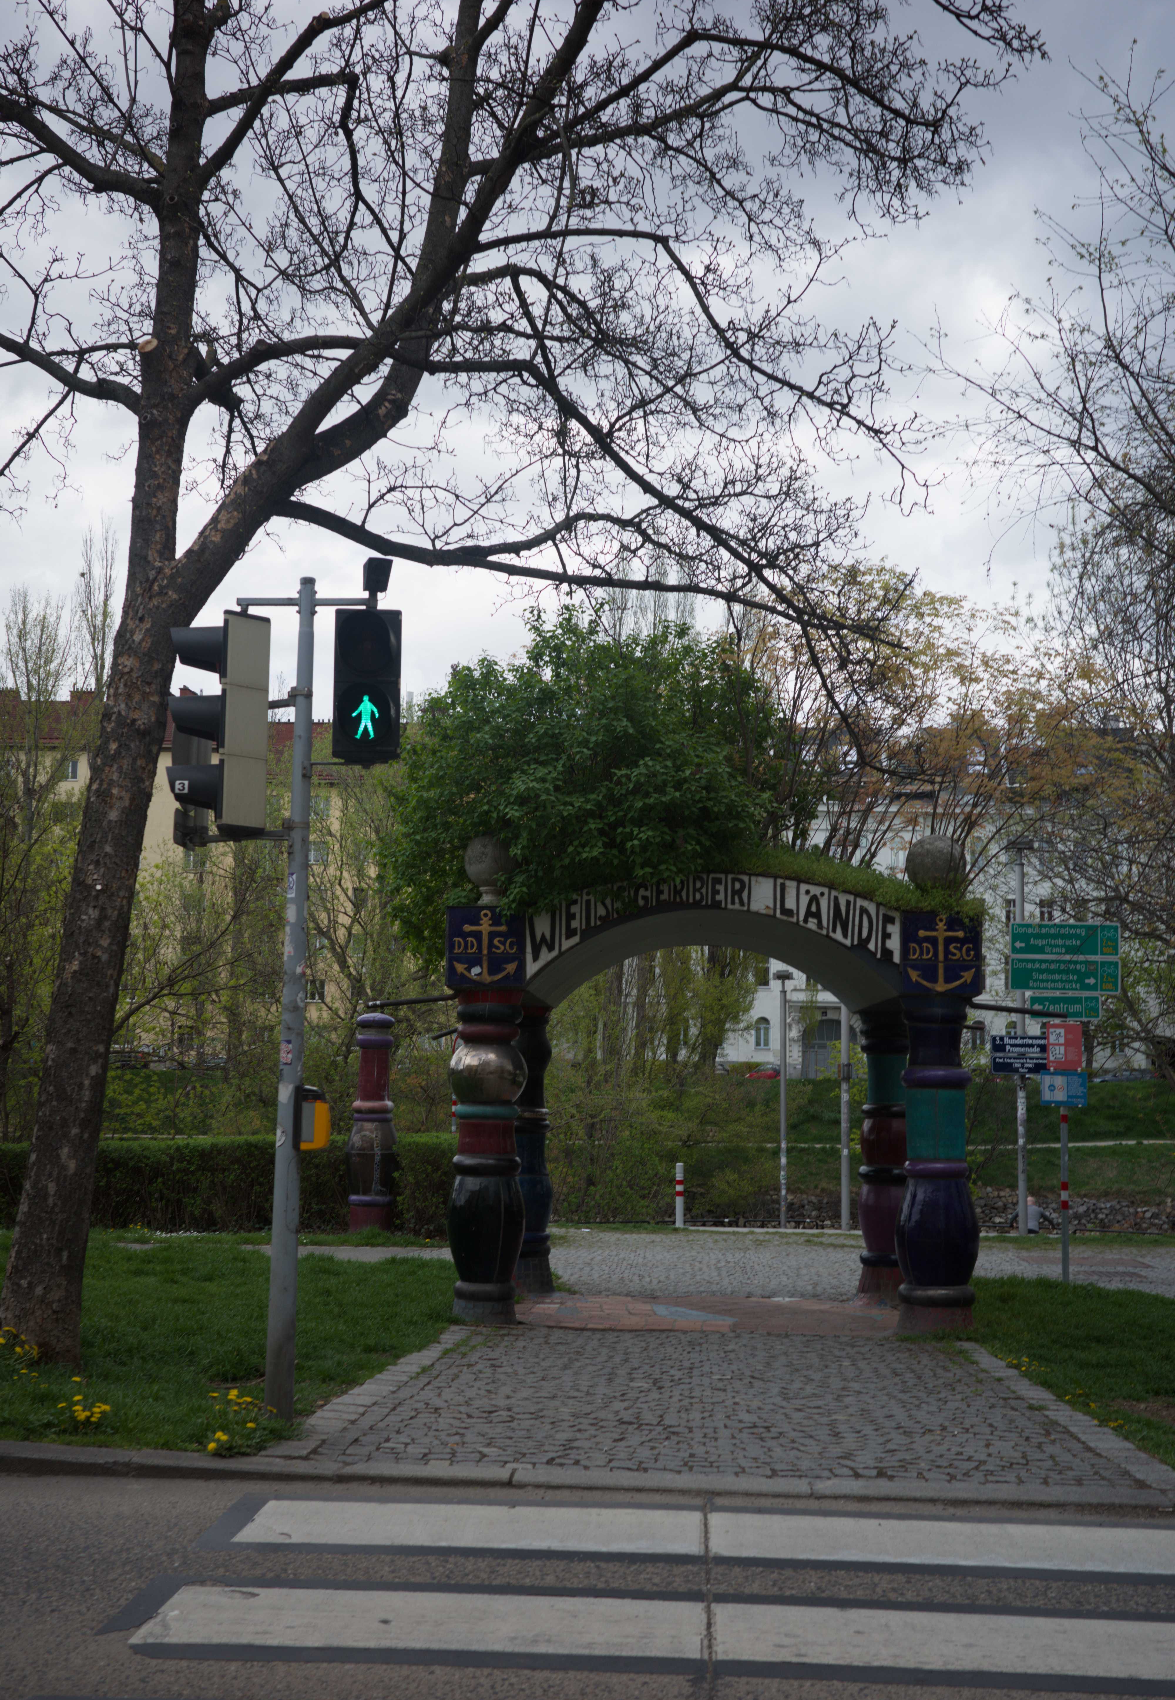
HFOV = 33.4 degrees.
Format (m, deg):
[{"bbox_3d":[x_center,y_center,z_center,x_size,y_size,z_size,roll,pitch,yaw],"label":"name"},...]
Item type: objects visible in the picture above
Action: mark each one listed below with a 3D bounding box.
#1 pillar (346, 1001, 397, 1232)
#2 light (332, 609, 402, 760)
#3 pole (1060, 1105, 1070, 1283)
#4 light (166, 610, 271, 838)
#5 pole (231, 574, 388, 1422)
[{"bbox_3d":[-2.153,2.734,19.725,0.500,2.195,0.500,1,-7,0],"label":"pillar"},{"bbox_3d":[-0.830,-0.617,7.373,0.245,0.550,0.320,1,-7,-2],"label":"light"},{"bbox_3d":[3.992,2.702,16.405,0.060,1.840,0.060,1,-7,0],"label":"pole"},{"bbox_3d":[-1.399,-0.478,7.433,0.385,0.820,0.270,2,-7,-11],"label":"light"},{"bbox_3d":[-1.096,0.519,7.330,0.560,3.160,0.130,1,-7,-1],"label":"pole"}]

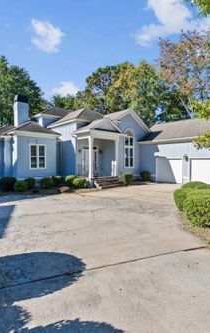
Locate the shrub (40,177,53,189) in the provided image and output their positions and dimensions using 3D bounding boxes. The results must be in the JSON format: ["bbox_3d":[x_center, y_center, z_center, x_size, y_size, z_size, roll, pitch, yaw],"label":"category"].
[{"bbox_3d":[-3.711,1.056,12.562,0.867,0.747,0.867,0,1,-16],"label":"shrub"}]

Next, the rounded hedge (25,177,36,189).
[{"bbox_3d":[-5.004,1.099,12.982,0.747,0.681,0.747,-1,1,-21],"label":"rounded hedge"}]

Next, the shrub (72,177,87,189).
[{"bbox_3d":[-1.651,1.076,12.731,1.005,0.699,1.005,0,1,-7],"label":"shrub"}]

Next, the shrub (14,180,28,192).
[{"bbox_3d":[-5.868,1.375,13.500,0.860,0.800,0.860,-1,1,-23],"label":"shrub"}]

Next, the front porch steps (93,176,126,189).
[{"bbox_3d":[0.354,1.275,15.300,2.900,0.620,1.050,-1,2,-44],"label":"front porch steps"}]

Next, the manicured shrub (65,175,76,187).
[{"bbox_3d":[-2.680,1.111,15.100,0.850,0.850,0.850,0,1,-10],"label":"manicured shrub"}]

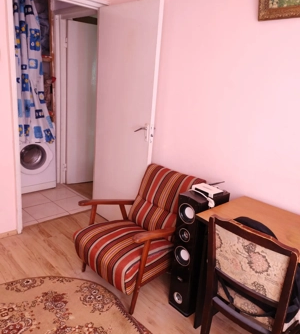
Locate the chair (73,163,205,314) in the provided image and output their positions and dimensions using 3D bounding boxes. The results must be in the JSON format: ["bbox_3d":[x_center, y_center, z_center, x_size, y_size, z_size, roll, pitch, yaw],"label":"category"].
[{"bbox_3d":[-0.061,0.452,2.279,0.780,0.775,0.627,-11,22,-43],"label":"chair"}]

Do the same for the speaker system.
[{"bbox_3d":[0.316,0.544,2.040,0.294,0.785,0.167,-10,22,-42],"label":"speaker system"}]

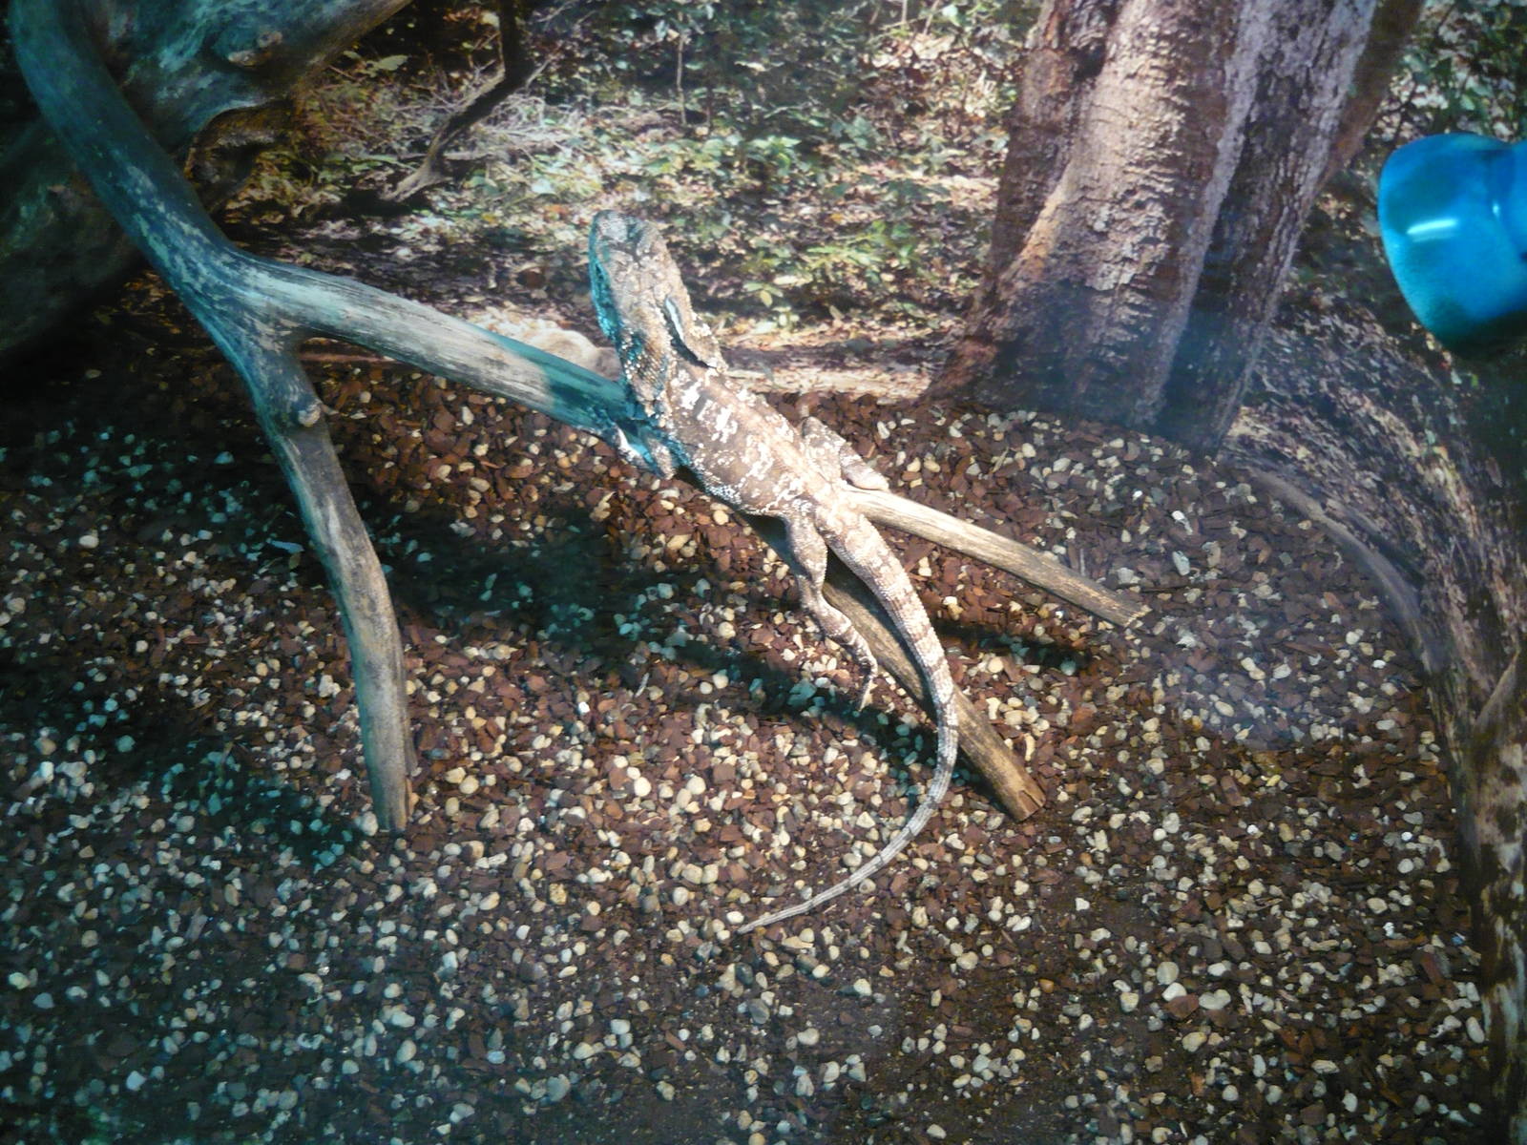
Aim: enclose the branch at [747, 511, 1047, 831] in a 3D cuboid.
[{"bbox_3d":[0.083,0.052,0.843,0.228,0.026,0.026,49,52,-4],"label":"branch"}]

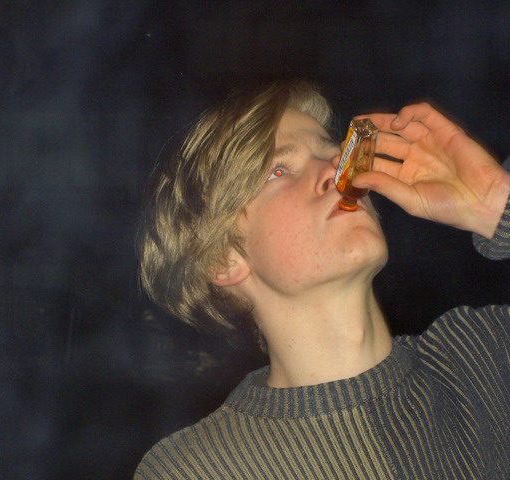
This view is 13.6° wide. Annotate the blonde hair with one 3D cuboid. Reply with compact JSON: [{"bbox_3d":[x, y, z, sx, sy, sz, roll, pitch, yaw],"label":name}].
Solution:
[{"bbox_3d":[-0.004,-0.031,2.020,0.205,0.235,0.230,-3,-43,-29],"label":"blonde hair"}]

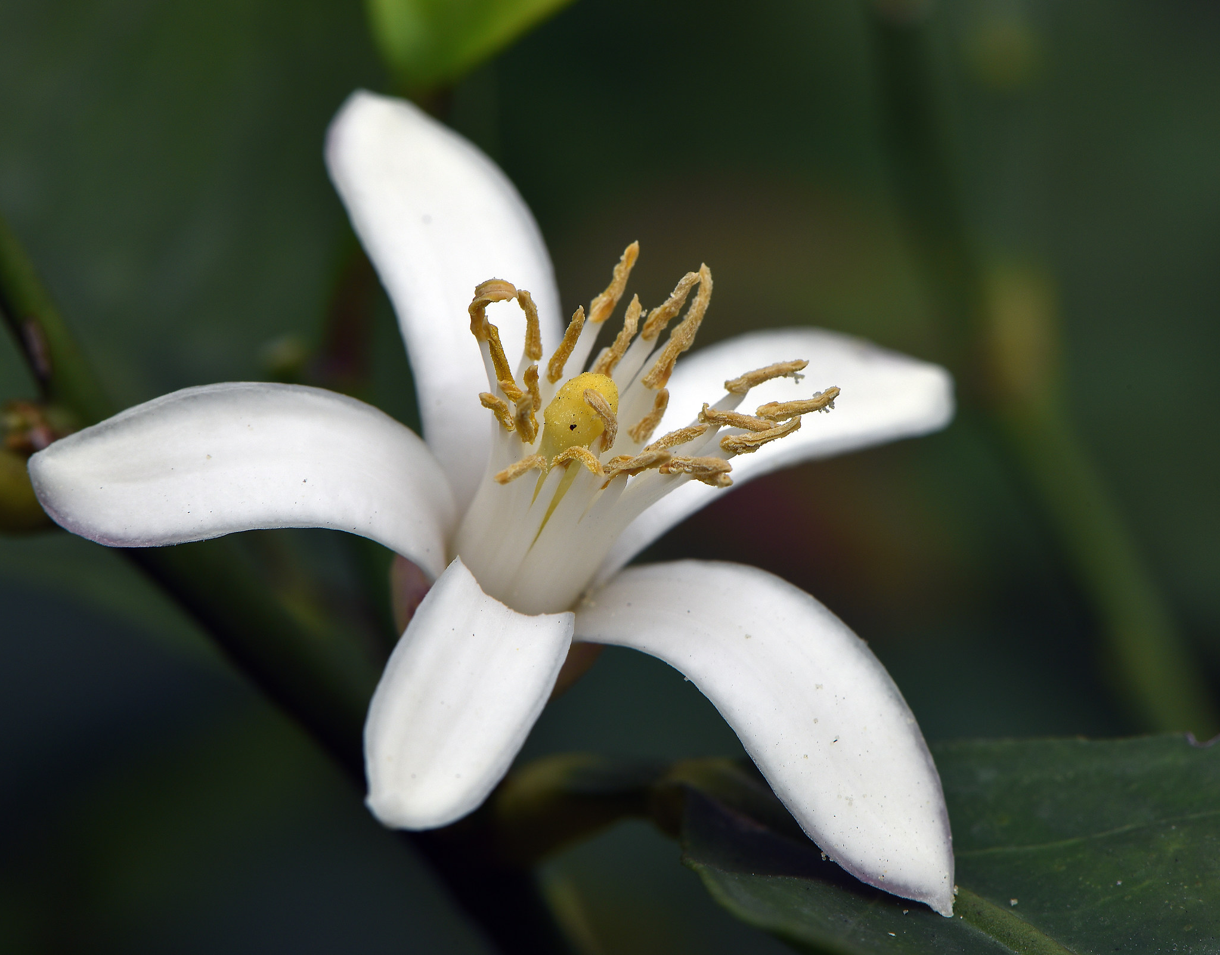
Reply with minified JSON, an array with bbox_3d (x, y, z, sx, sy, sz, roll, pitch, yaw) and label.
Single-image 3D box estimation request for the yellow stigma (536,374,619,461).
[{"bbox_3d":[-0.001,-0.002,0.166,0.003,0.004,0.003,9,46,-10],"label":"yellow stigma"}]

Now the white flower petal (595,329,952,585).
[{"bbox_3d":[0.007,-0.002,0.177,0.020,0.004,0.006,-24,72,-29],"label":"white flower petal"}]

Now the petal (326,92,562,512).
[{"bbox_3d":[-0.007,-0.008,0.178,0.007,0.004,0.022,-8,62,-20],"label":"petal"}]

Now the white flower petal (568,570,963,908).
[{"bbox_3d":[0.007,0.009,0.168,0.007,0.004,0.021,-33,66,-23],"label":"white flower petal"}]

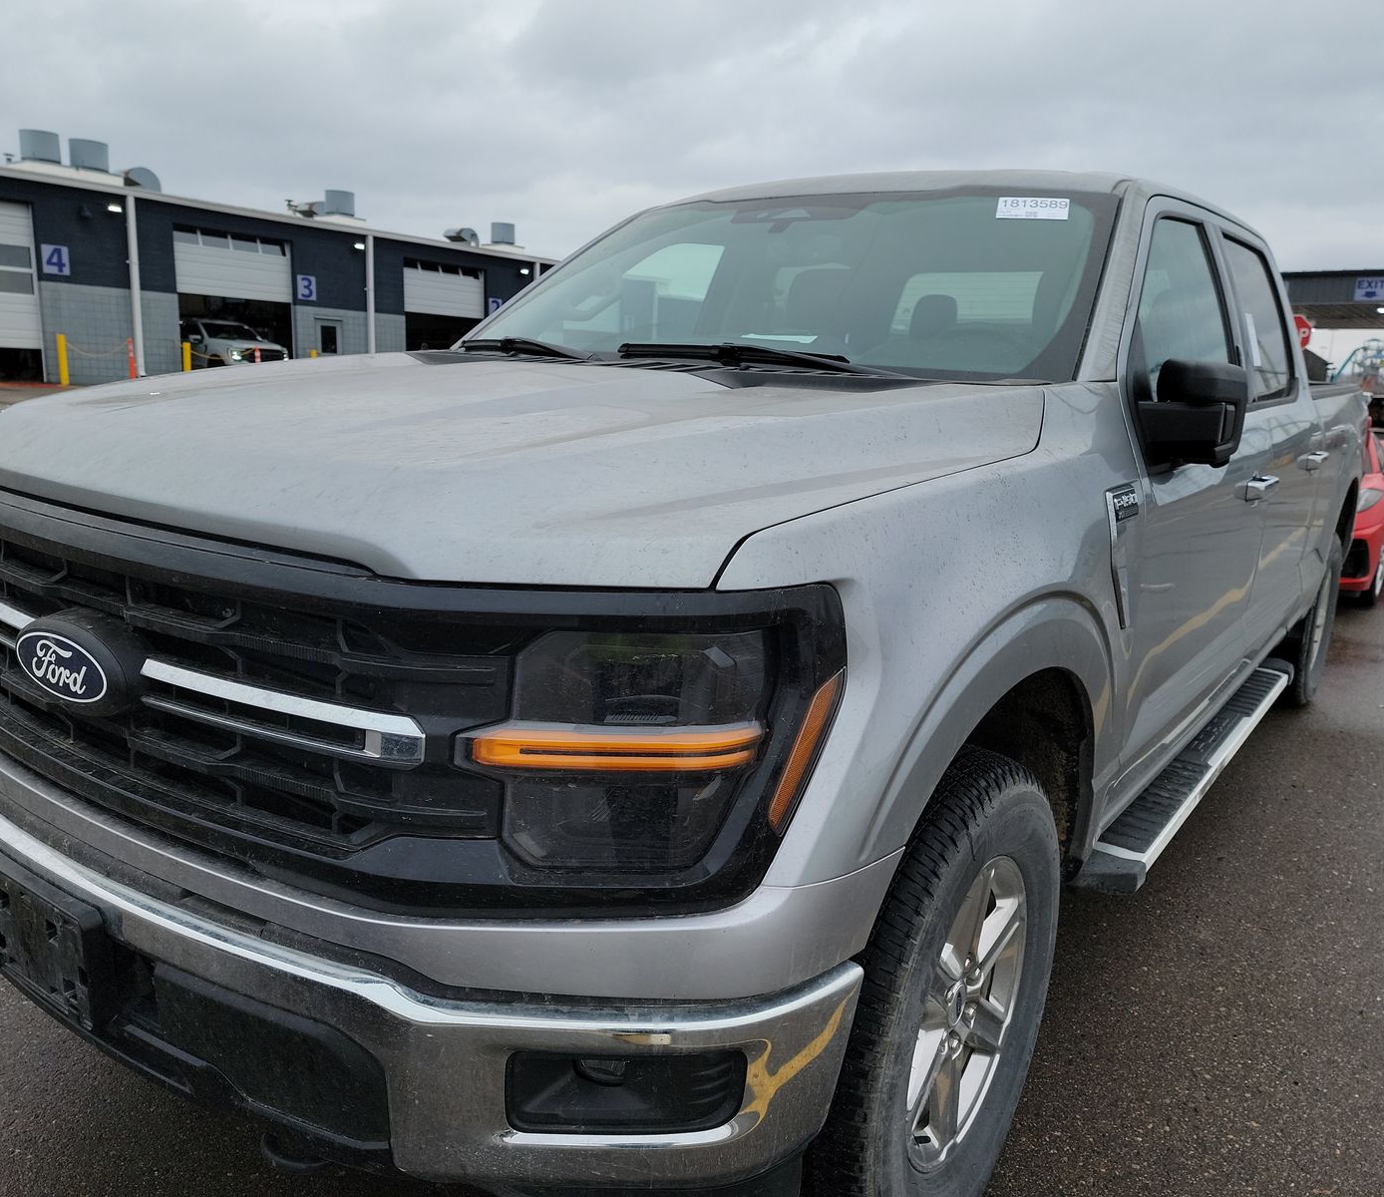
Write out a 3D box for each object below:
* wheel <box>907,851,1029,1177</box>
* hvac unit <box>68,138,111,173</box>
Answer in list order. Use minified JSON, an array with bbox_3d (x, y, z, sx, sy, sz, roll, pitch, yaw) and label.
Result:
[{"bbox_3d":[0.368,0.636,1.800,0.200,0.492,0.492,10,14,35],"label":"wheel"},{"bbox_3d":[-16.790,-12.320,30.800,0.980,0.740,0.980,9,14,35],"label":"hvac unit"}]

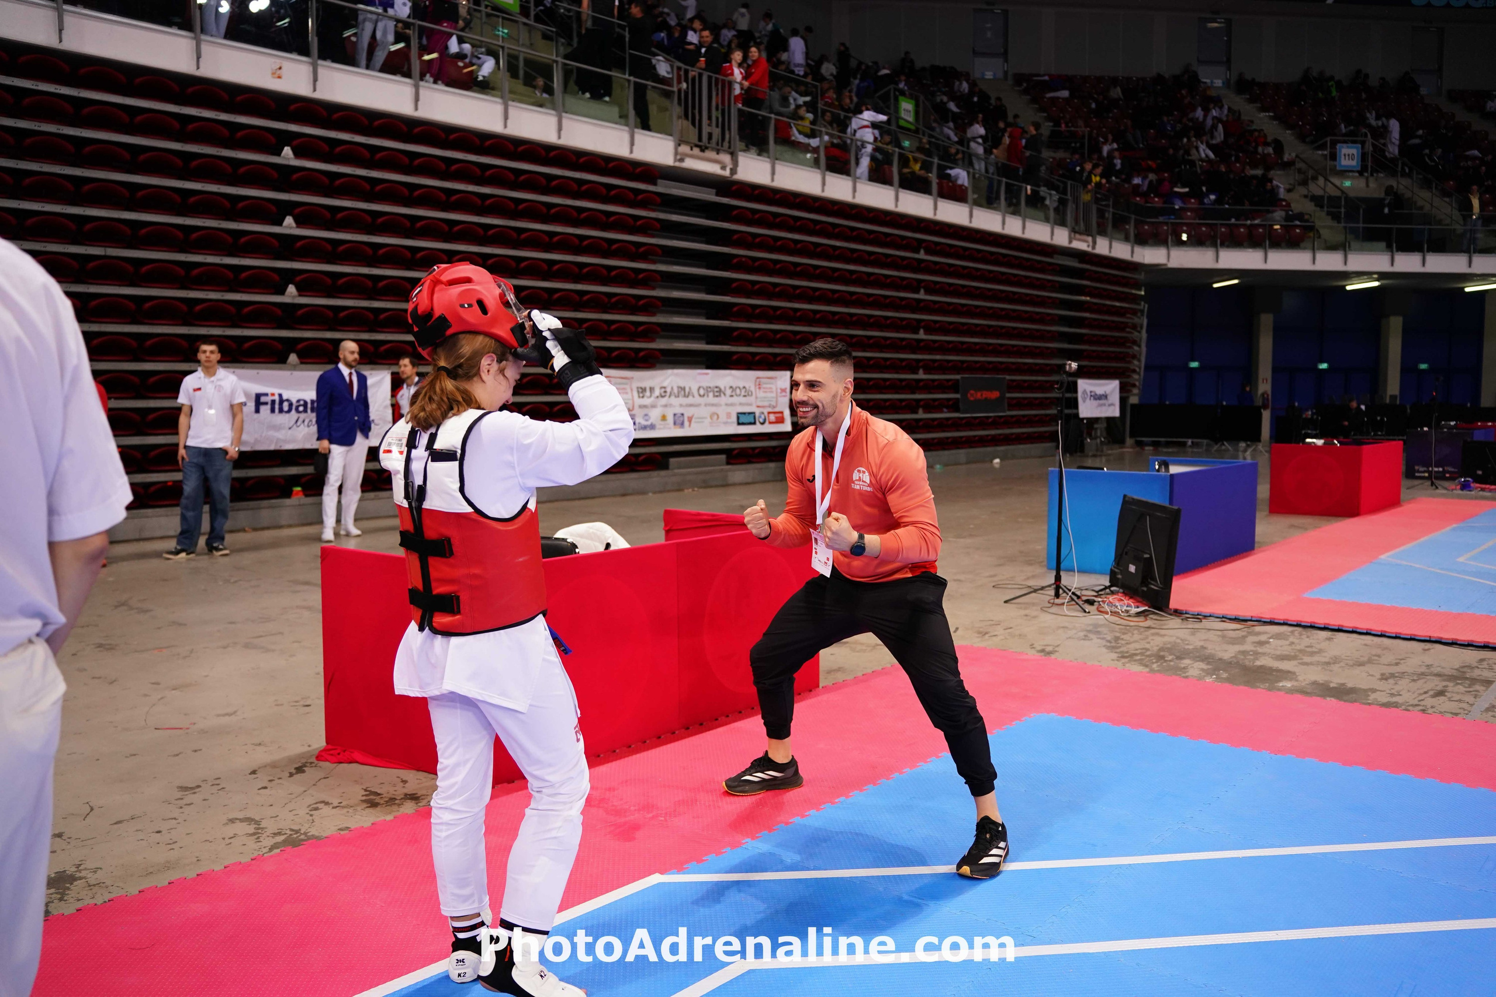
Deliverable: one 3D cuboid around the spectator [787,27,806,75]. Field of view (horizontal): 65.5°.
[{"bbox_3d":[1.129,-10.290,27.411,0.480,1.680,0.330,0,5,0],"label":"spectator"}]

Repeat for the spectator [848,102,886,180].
[{"bbox_3d":[2.129,-6.323,20.902,0.600,1.600,0.480,-4,6,-38],"label":"spectator"}]

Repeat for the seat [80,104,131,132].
[{"bbox_3d":[-6.007,-3.560,10.863,0.390,0.280,0.470,4,7,40],"label":"seat"}]

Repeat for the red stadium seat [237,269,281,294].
[{"bbox_3d":[-5.084,-2.258,12.093,0.390,0.280,0.470,4,7,40],"label":"red stadium seat"}]

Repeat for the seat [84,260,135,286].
[{"bbox_3d":[-6.031,-2.130,10.967,0.390,0.280,0.470,4,7,40],"label":"seat"}]

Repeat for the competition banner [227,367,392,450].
[{"bbox_3d":[-4.598,-0.917,12.035,0.030,0.818,2.003,3,6,44],"label":"competition banner"}]

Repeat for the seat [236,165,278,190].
[{"bbox_3d":[-5.110,-3.345,12.098,0.320,0.270,0.440,4,7,42],"label":"seat"}]

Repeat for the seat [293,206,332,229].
[{"bbox_3d":[-4.703,-3.034,12.570,0.320,0.270,0.440,4,7,42],"label":"seat"}]

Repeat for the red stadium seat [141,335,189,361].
[{"bbox_3d":[-5.714,-1.483,11.411,0.390,0.280,0.470,4,7,40],"label":"red stadium seat"}]

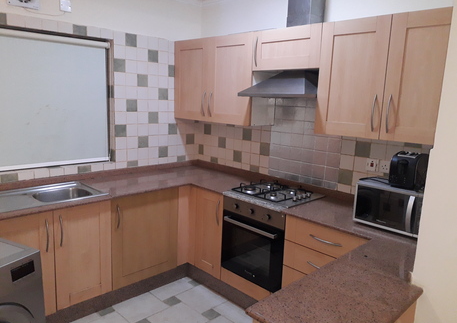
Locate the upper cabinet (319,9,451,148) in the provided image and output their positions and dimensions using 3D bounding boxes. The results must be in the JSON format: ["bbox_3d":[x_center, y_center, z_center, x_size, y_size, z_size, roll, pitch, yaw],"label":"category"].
[{"bbox_3d":[1.036,-0.501,2.202,0.335,0.728,0.893,-8,14,-44],"label":"upper cabinet"}]

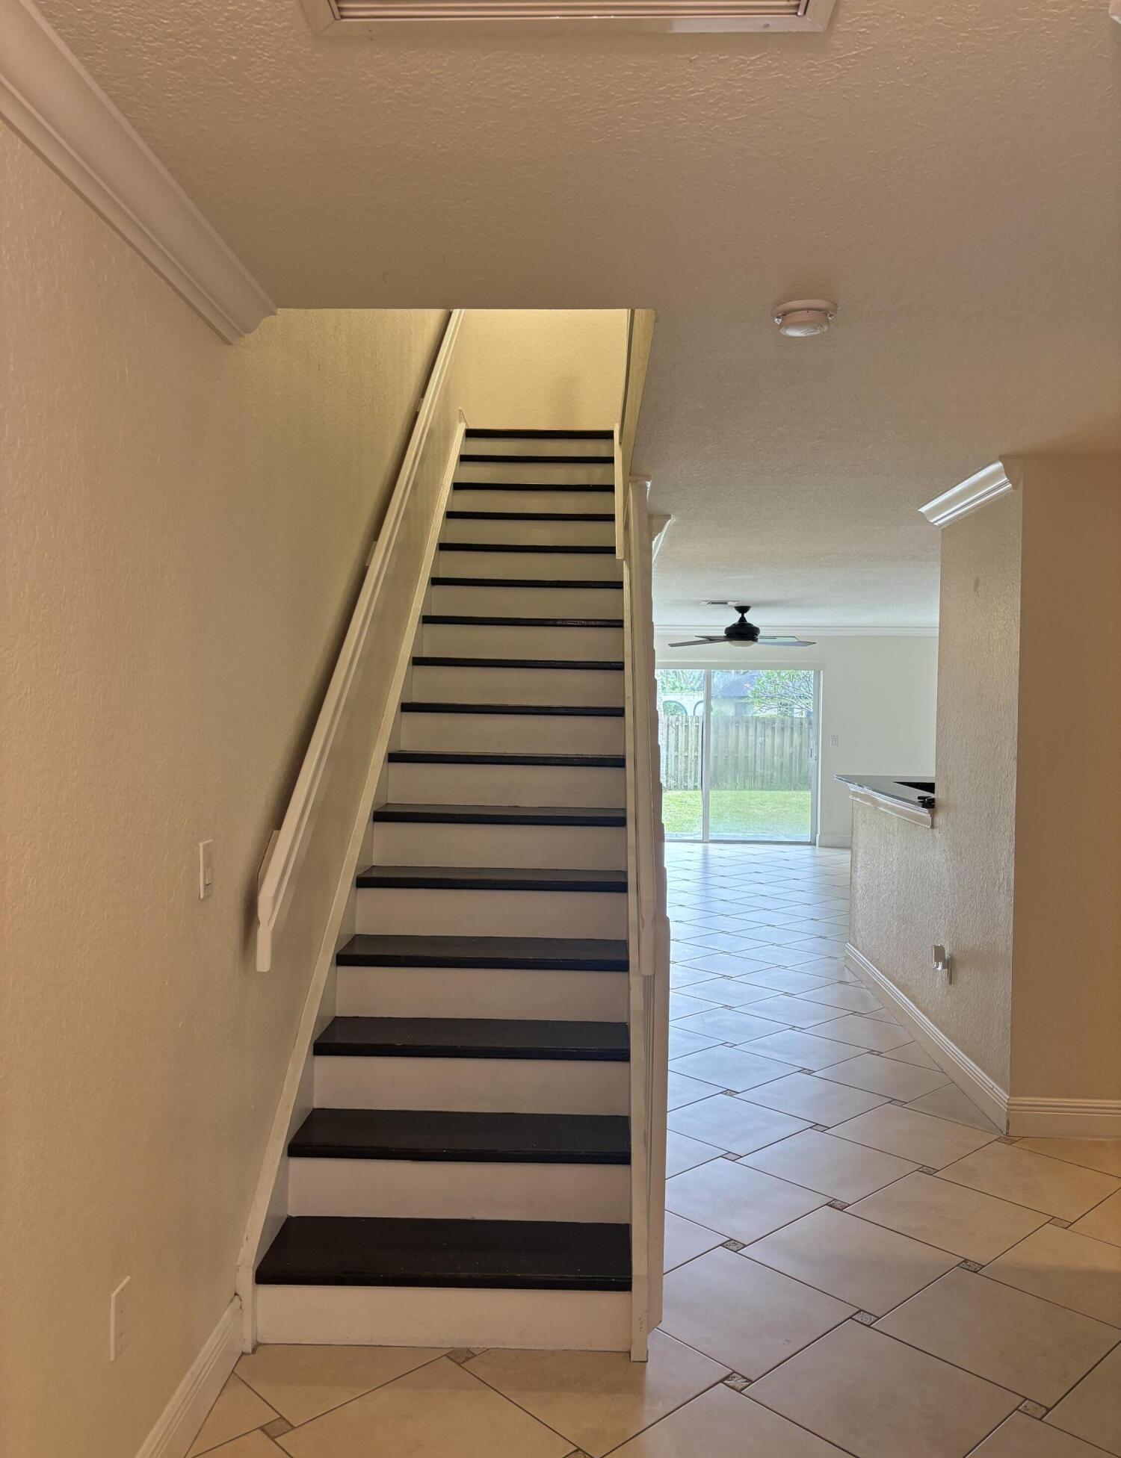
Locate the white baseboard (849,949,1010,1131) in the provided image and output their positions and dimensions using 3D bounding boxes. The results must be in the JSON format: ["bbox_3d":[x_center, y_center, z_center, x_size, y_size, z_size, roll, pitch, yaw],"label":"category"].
[{"bbox_3d":[1.680,1.389,5.426,0.016,0.137,2.695,1,1,2],"label":"white baseboard"}]

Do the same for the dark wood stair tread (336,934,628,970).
[{"bbox_3d":[-0.229,0.698,3.490,0.872,0.035,0.266,1,1,0],"label":"dark wood stair tread"}]

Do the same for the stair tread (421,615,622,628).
[{"bbox_3d":[-0.158,-0.470,5.035,0.883,0.034,0.269,1,1,0],"label":"stair tread"}]

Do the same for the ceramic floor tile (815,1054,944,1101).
[{"bbox_3d":[1.345,1.445,4.638,0.448,0.012,0.448,0,2,-43],"label":"ceramic floor tile"}]

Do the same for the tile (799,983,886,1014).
[{"bbox_3d":[1.538,1.429,5.946,0.448,0.010,0.448,0,2,-43],"label":"tile"}]

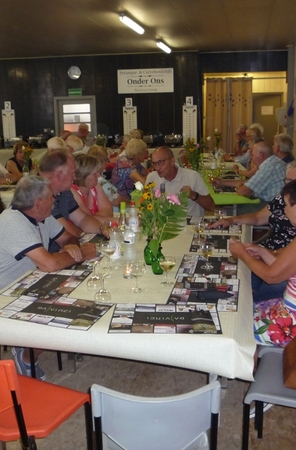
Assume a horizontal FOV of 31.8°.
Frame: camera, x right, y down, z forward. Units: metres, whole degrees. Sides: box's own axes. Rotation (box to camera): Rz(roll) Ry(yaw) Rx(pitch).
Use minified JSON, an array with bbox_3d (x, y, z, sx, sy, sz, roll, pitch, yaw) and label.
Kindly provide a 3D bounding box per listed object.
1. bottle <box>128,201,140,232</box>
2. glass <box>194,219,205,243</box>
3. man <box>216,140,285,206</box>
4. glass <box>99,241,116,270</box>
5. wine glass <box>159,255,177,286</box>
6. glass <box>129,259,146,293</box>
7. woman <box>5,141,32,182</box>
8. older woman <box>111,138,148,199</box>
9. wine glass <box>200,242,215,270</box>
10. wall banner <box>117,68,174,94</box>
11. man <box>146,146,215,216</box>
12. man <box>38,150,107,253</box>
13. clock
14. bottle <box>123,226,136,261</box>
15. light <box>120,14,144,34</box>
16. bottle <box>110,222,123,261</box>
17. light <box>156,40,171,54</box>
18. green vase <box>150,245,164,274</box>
[{"bbox_3d":[-0.096,-0.058,3.588,0.066,0.210,0.066,1,12,12],"label":"bottle"},{"bbox_3d":[0.315,0.049,3.173,0.077,0.135,0.077,1,13,11],"label":"glass"},{"bbox_3d":[1.055,-0.190,5.092,0.850,1.250,0.580,1,13,8],"label":"man"},{"bbox_3d":[-0.215,0.157,2.705,0.083,0.142,0.083,1,13,11],"label":"glass"},{"bbox_3d":[0.093,0.215,2.448,0.080,0.135,0.080,1,12,12],"label":"wine glass"},{"bbox_3d":[-0.050,0.232,2.365,0.082,0.137,0.082,-1,12,0],"label":"glass"},{"bbox_3d":[-1.712,-0.491,7.115,0.500,1.280,0.700,4,12,25],"label":"woman"},{"bbox_3d":[-0.128,-0.264,5.498,0.800,1.270,0.520,-1,12,0],"label":"older woman"},{"bbox_3d":[0.309,0.158,2.706,0.072,0.132,0.072,1,12,10],"label":"wine glass"},{"bbox_3d":[-0.053,-3.286,11.904,1.280,0.540,0.030,1,13,11],"label":"wall banner"},{"bbox_3d":[0.294,-0.041,4.539,0.600,1.270,0.720,1,12,13],"label":"man"},{"bbox_3d":[-0.545,0.196,3.379,0.740,1.320,0.540,1,12,12],"label":"man"},{"bbox_3d":[-1.837,-3.792,13.000,0.340,0.340,0.050,1,12,10],"label":"clock"},{"bbox_3d":[-0.104,0.099,2.848,0.067,0.190,0.067,1,13,11],"label":"bottle"},{"bbox_3d":[-0.250,-3.226,8.374,0.140,0.110,1.360,1,12,12],"label":"light"},{"bbox_3d":[-0.178,0.093,2.831,0.067,0.212,0.067,1,13,11],"label":"bottle"},{"bbox_3d":[0.316,-3.460,10.097,0.140,0.110,1.550,1,13,11],"label":"light"},{"bbox_3d":[0.052,0.180,2.619,0.068,0.135,0.068,1,12,12],"label":"green vase"}]

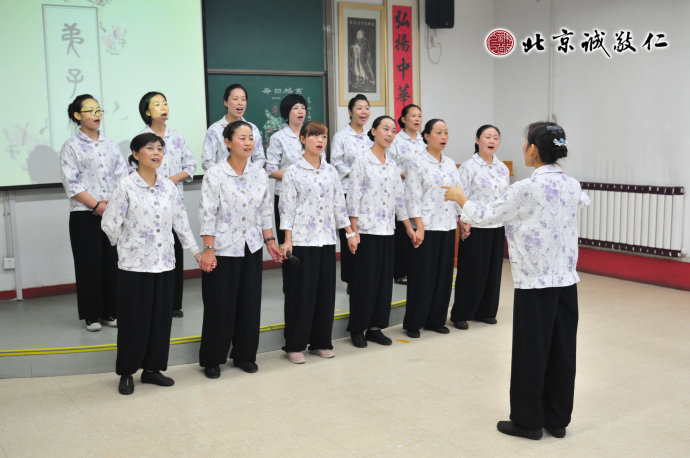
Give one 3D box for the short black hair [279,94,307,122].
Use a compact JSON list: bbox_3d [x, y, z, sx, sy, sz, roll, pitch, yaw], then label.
[{"bbox_3d":[-0.427,-0.975,6.223,0.215,0.245,0.225,-7,10,-41],"label":"short black hair"}]

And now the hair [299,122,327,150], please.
[{"bbox_3d":[-0.221,-0.657,5.381,0.180,0.210,0.210,-6,8,-32],"label":"hair"}]

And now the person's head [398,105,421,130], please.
[{"bbox_3d":[0.583,-1.034,7.034,0.170,0.210,0.230,-6,8,-33],"label":"person's head"}]

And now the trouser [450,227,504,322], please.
[{"bbox_3d":[1.059,0.338,6.097,0.400,0.800,0.300,-4,8,-22],"label":"trouser"}]

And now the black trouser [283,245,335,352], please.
[{"bbox_3d":[-0.254,0.432,5.468,0.390,0.820,0.280,-6,8,-31],"label":"black trouser"}]

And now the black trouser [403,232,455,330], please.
[{"bbox_3d":[0.643,0.349,5.894,0.380,0.840,0.260,-4,8,-23],"label":"black trouser"}]

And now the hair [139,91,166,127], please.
[{"bbox_3d":[-1.431,-0.897,5.699,0.220,0.260,0.180,4,9,38],"label":"hair"}]

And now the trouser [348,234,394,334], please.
[{"bbox_3d":[0.194,0.361,5.610,0.340,0.800,0.260,-6,9,-33],"label":"trouser"}]

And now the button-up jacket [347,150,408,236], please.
[{"bbox_3d":[0.242,-0.265,5.707,0.510,0.640,0.280,-6,8,-34],"label":"button-up jacket"}]

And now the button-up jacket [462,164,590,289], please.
[{"bbox_3d":[0.909,-0.013,3.833,0.560,0.630,0.440,-5,8,-28],"label":"button-up jacket"}]

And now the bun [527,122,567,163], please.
[{"bbox_3d":[0.993,-0.419,3.753,0.170,0.220,0.200,-8,10,-43],"label":"bun"}]

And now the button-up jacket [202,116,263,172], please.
[{"bbox_3d":[-0.876,-0.594,6.019,0.530,0.610,0.310,-6,8,-34],"label":"button-up jacket"}]

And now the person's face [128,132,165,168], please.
[{"bbox_3d":[-1.203,-0.475,4.650,0.195,0.220,0.165,5,9,40],"label":"person's face"}]

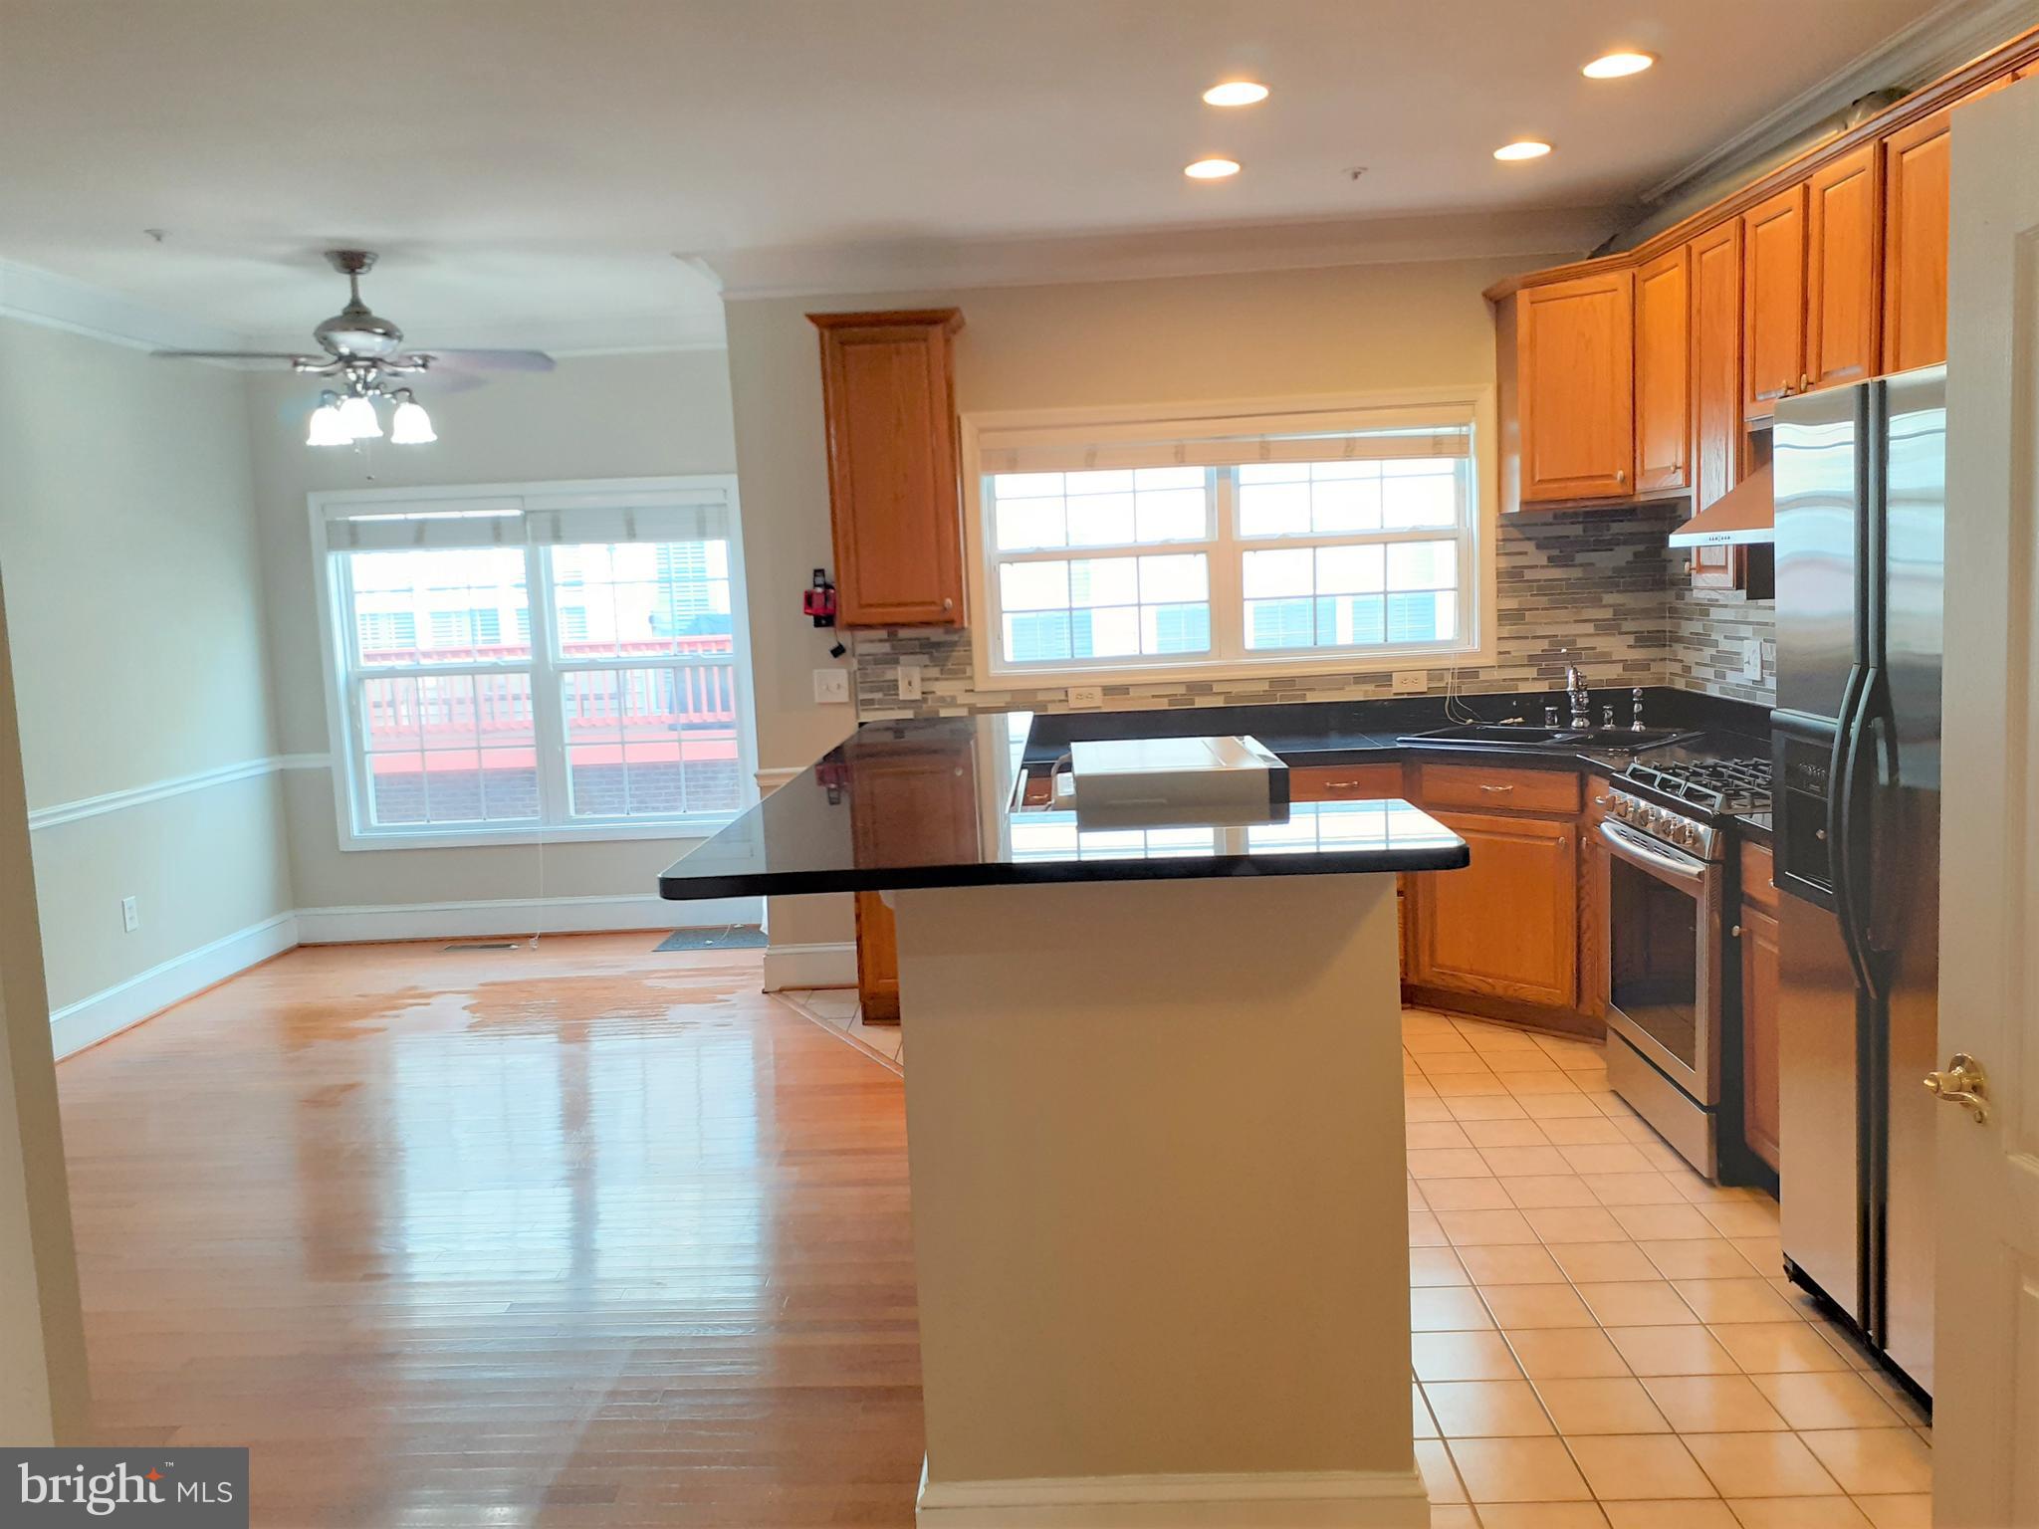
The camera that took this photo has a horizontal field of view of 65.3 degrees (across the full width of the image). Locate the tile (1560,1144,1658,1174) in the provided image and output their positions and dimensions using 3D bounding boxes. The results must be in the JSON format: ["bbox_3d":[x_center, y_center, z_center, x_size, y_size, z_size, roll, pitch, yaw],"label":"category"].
[{"bbox_3d":[1.519,1.024,4.115,0.200,0.010,0.200,-2,7,2],"label":"tile"}]

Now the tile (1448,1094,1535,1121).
[{"bbox_3d":[1.288,0.955,4.390,0.197,0.010,0.192,-2,7,2],"label":"tile"}]

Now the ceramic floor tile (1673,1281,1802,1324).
[{"bbox_3d":[1.478,1.110,3.284,0.200,0.010,0.200,-2,6,2],"label":"ceramic floor tile"}]

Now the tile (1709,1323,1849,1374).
[{"bbox_3d":[1.471,1.133,3.083,0.200,0.010,0.200,-2,6,2],"label":"tile"}]

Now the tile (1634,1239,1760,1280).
[{"bbox_3d":[1.474,1.079,3.454,0.199,0.010,0.199,-2,6,3],"label":"tile"}]

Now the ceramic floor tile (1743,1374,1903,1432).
[{"bbox_3d":[1.464,1.157,2.881,0.200,0.010,0.200,-2,6,2],"label":"ceramic floor tile"}]

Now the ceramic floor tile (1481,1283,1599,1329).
[{"bbox_3d":[1.055,1.109,3.243,0.197,0.010,0.192,-2,7,2],"label":"ceramic floor tile"}]

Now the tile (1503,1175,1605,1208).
[{"bbox_3d":[1.289,1.042,3.863,0.199,0.010,0.199,-2,6,3],"label":"tile"}]

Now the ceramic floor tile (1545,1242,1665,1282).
[{"bbox_3d":[1.293,1.104,3.518,0.200,0.010,0.200,-2,7,2],"label":"ceramic floor tile"}]

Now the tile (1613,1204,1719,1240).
[{"bbox_3d":[1.482,1.056,3.654,0.199,0.010,0.199,-2,6,3],"label":"tile"}]

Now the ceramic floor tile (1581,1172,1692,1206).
[{"bbox_3d":[1.490,1.033,3.854,0.199,0.010,0.199,-2,6,3],"label":"ceramic floor tile"}]

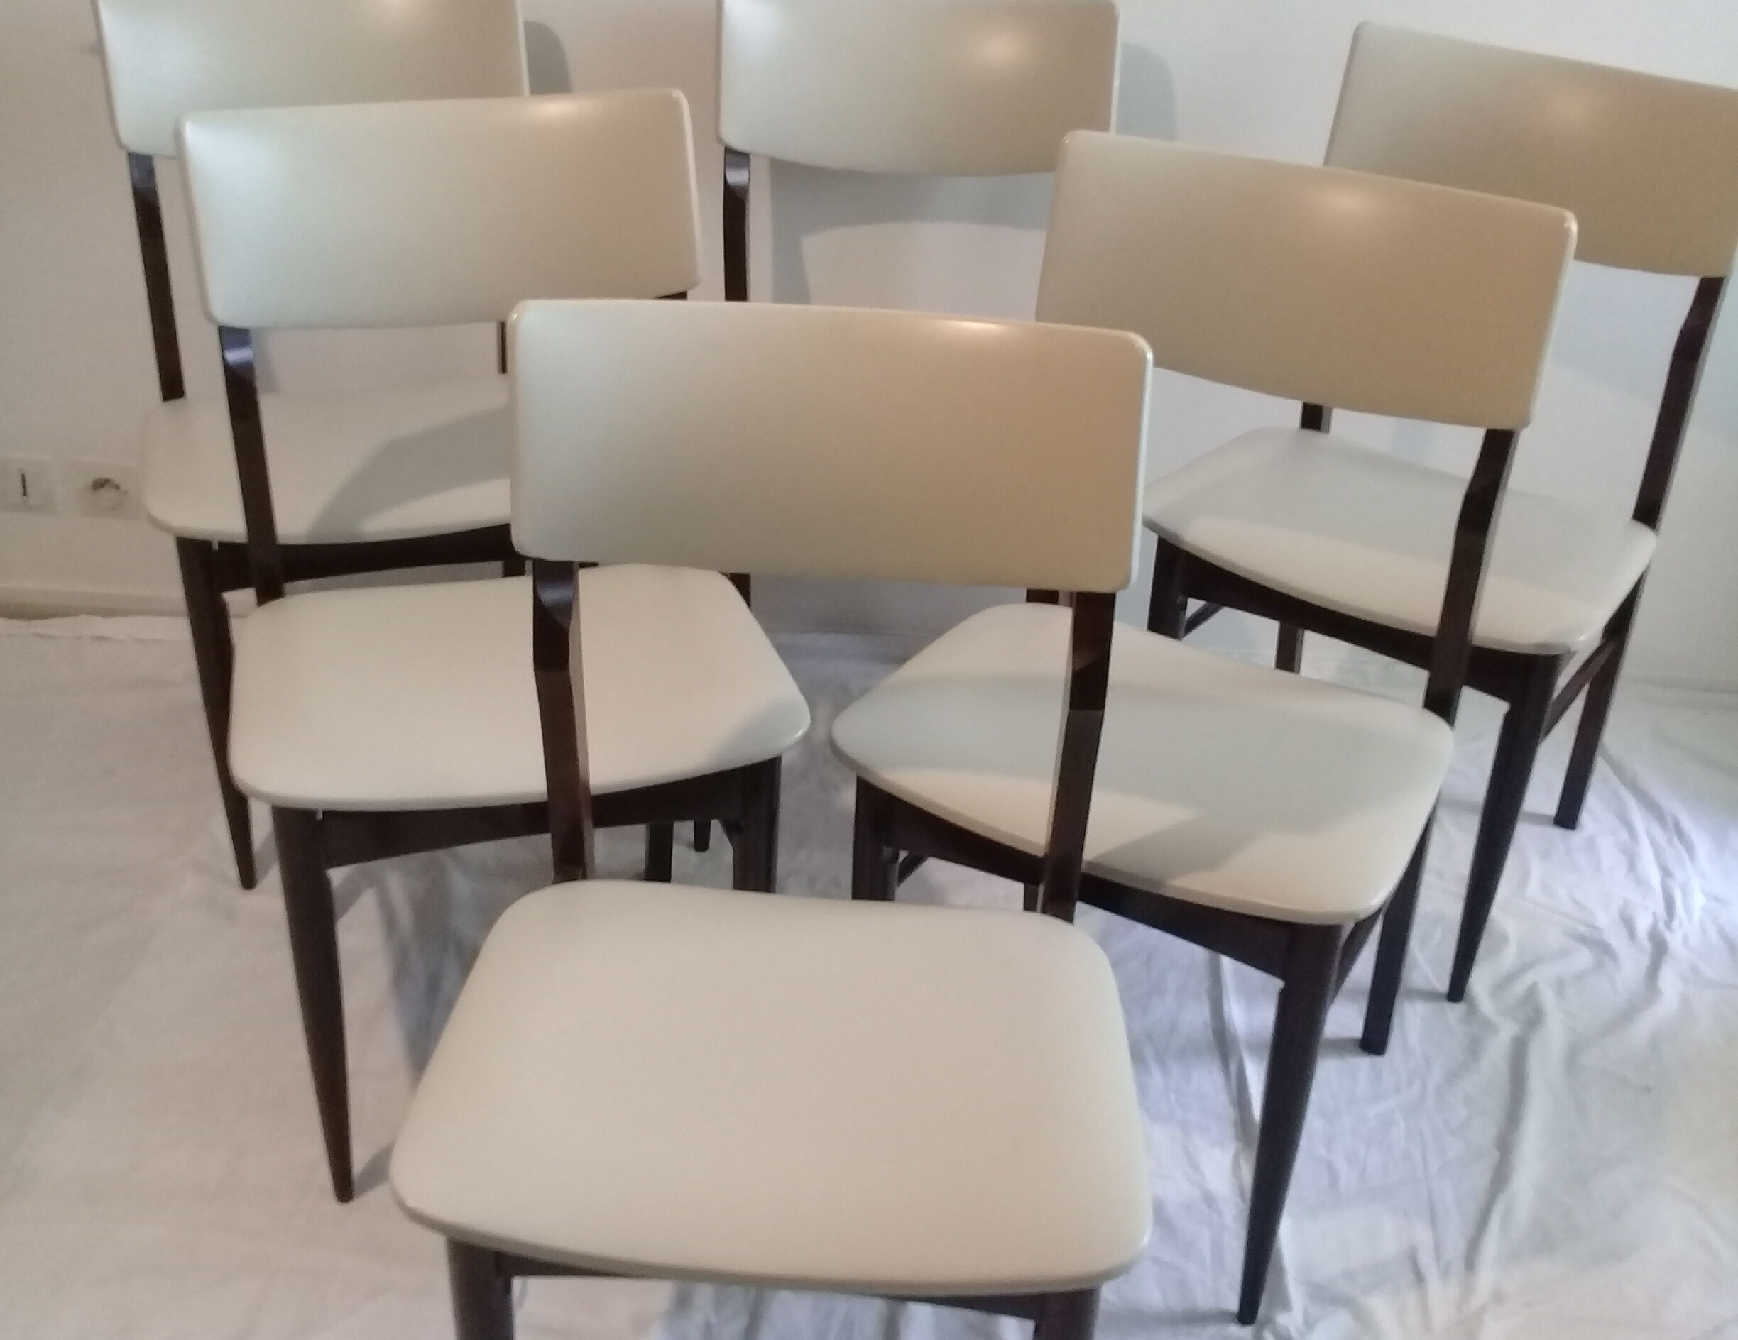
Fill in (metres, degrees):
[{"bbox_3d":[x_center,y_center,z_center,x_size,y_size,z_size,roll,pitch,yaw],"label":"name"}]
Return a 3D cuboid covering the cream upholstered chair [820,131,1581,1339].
[{"bbox_3d":[0.258,0.041,1.720,0.440,0.853,0.472,16,33,22],"label":"cream upholstered chair"}]

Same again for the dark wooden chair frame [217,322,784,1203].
[{"bbox_3d":[-0.307,0.053,1.749,0.379,0.676,0.441,-6,32,-15],"label":"dark wooden chair frame"}]

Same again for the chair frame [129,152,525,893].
[{"bbox_3d":[-0.505,-0.174,2.116,0.379,0.676,0.441,-7,32,-16],"label":"chair frame"}]

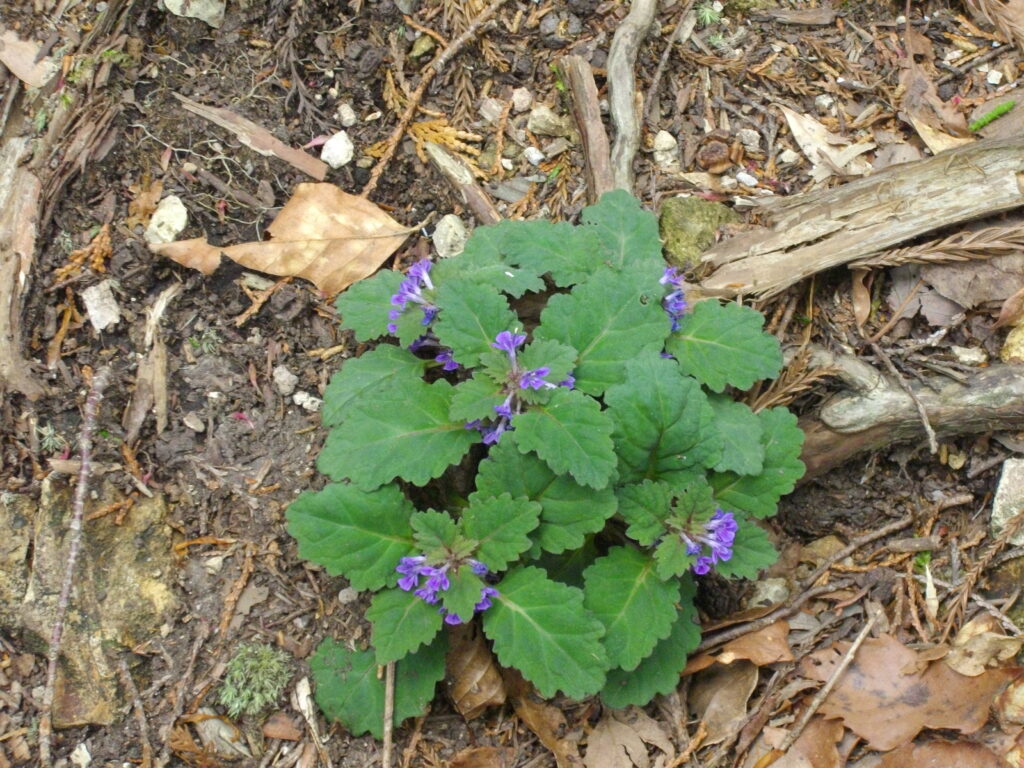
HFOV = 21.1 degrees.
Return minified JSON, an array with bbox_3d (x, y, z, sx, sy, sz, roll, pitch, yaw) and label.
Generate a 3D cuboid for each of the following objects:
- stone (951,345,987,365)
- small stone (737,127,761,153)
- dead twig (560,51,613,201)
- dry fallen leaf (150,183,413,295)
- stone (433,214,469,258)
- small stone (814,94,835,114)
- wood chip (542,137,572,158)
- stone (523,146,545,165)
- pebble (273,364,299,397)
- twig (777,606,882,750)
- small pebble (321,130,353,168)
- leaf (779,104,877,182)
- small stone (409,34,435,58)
[{"bbox_3d":[0.150,-0.009,0.901,0.011,0.006,0.006,2,63,1],"label":"stone"},{"bbox_3d":[0.097,-0.100,1.124,0.010,0.006,0.010,0,56,0],"label":"small stone"},{"bbox_3d":[0.025,-0.086,0.940,0.010,0.008,0.063,-10,63,-5],"label":"dead twig"},{"bbox_3d":[-0.076,-0.049,0.914,0.085,0.016,0.036,-4,63,-2],"label":"dry fallen leaf"},{"bbox_3d":[-0.020,-0.049,0.921,0.011,0.009,0.016,9,63,5],"label":"stone"},{"bbox_3d":[0.108,-0.096,0.947,0.006,0.004,0.007,0,63,0],"label":"small stone"},{"bbox_3d":[0.017,-0.087,1.008,0.009,0.003,0.004,-28,61,-17],"label":"wood chip"},{"bbox_3d":[0.009,-0.093,1.121,0.010,0.005,0.006,38,64,23],"label":"stone"},{"bbox_3d":[-0.087,-0.001,1.058,0.009,0.007,0.012,-10,57,-7],"label":"pebble"},{"bbox_3d":[0.097,0.091,0.844,0.003,0.004,0.054,30,66,14],"label":"twig"},{"bbox_3d":[-0.071,-0.095,1.120,0.013,0.009,0.016,0,56,0],"label":"small pebble"},{"bbox_3d":[0.128,-0.098,1.120,0.027,0.013,0.045,-37,64,-22],"label":"leaf"},{"bbox_3d":[-0.031,-0.117,0.958,0.010,0.005,0.007,-36,68,-17],"label":"small stone"}]

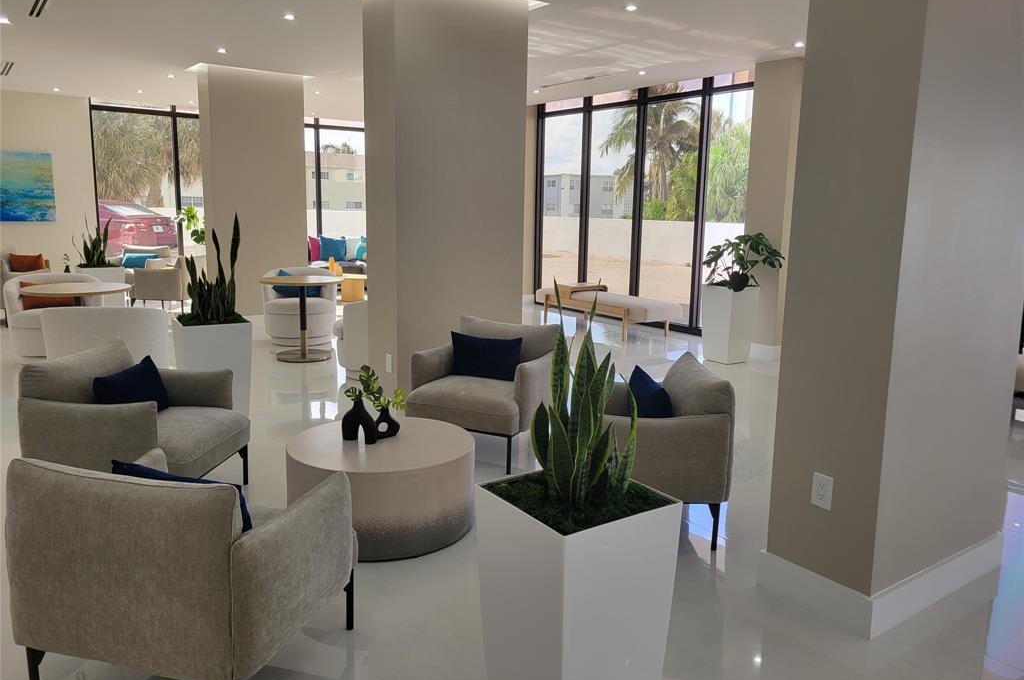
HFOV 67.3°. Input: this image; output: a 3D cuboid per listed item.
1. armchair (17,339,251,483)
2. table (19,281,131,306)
[{"bbox_3d":[-1.735,0.426,3.643,0.720,0.750,0.725,2,10,6],"label":"armchair"},{"bbox_3d":[-3.490,-0.049,6.220,0.775,0.740,0.775,-6,12,-36],"label":"table"}]

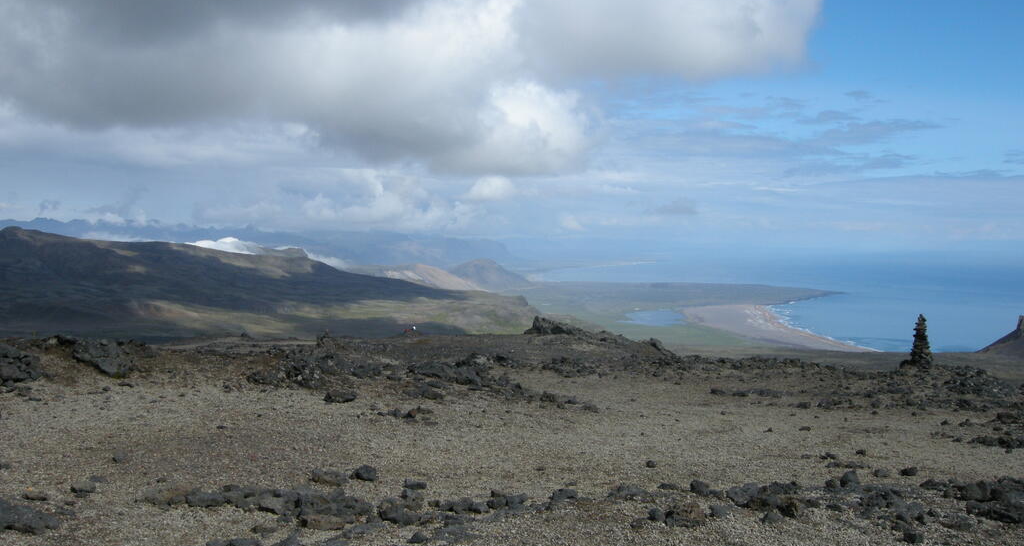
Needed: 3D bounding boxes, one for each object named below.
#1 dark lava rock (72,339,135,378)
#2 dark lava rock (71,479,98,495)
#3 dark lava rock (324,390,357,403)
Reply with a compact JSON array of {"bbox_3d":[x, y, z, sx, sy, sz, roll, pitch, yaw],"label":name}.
[{"bbox_3d":[-6.413,1.327,16.256,0.973,0.595,0.730,-1,2,-22],"label":"dark lava rock"},{"bbox_3d":[-3.057,1.530,7.385,0.185,0.098,0.158,-1,2,-23],"label":"dark lava rock"},{"bbox_3d":[-2.114,1.522,12.762,0.394,0.156,0.276,0,2,-9],"label":"dark lava rock"}]

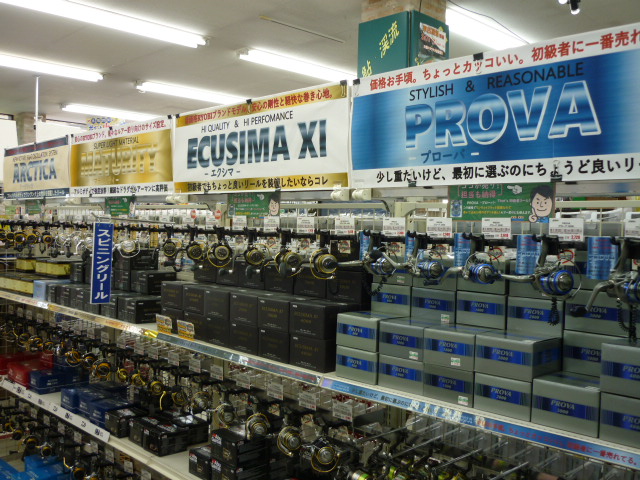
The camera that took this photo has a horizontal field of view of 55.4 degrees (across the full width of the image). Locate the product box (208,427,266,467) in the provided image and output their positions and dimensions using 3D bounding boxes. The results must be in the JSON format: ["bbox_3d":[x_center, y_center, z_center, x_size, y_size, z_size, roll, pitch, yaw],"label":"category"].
[{"bbox_3d":[-0.285,0.722,2.146,0.145,0.088,0.128,2,3,43],"label":"product box"}]

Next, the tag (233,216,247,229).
[{"bbox_3d":[-0.255,-0.054,1.960,0.067,0.043,0.005,2,2,44],"label":"tag"}]

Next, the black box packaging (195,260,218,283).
[{"bbox_3d":[-0.381,0.114,2.335,0.138,0.087,0.138,2,2,44],"label":"black box packaging"}]

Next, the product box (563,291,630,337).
[{"bbox_3d":[0.669,0.162,1.422,0.140,0.097,0.143,3,3,43],"label":"product box"}]

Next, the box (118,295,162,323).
[{"bbox_3d":[-0.732,0.285,2.512,0.152,0.088,0.138,2,2,44],"label":"box"}]

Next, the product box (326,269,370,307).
[{"bbox_3d":[0.114,0.142,1.933,0.143,0.097,0.113,2,3,43],"label":"product box"}]

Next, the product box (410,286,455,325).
[{"bbox_3d":[0.357,0.176,1.714,0.138,0.084,0.143,3,3,43],"label":"product box"}]

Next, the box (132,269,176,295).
[{"bbox_3d":[-0.745,0.188,2.731,0.152,0.092,0.137,2,2,44],"label":"box"}]

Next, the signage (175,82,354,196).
[{"bbox_3d":[-0.244,-0.319,2.093,0.897,0.310,0.010,3,3,43],"label":"signage"}]

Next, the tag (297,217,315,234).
[{"bbox_3d":[-0.039,-0.042,1.753,0.069,0.045,0.005,2,2,44],"label":"tag"}]

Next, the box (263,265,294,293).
[{"bbox_3d":[-0.086,0.128,2.053,0.138,0.087,0.138,2,2,44],"label":"box"}]

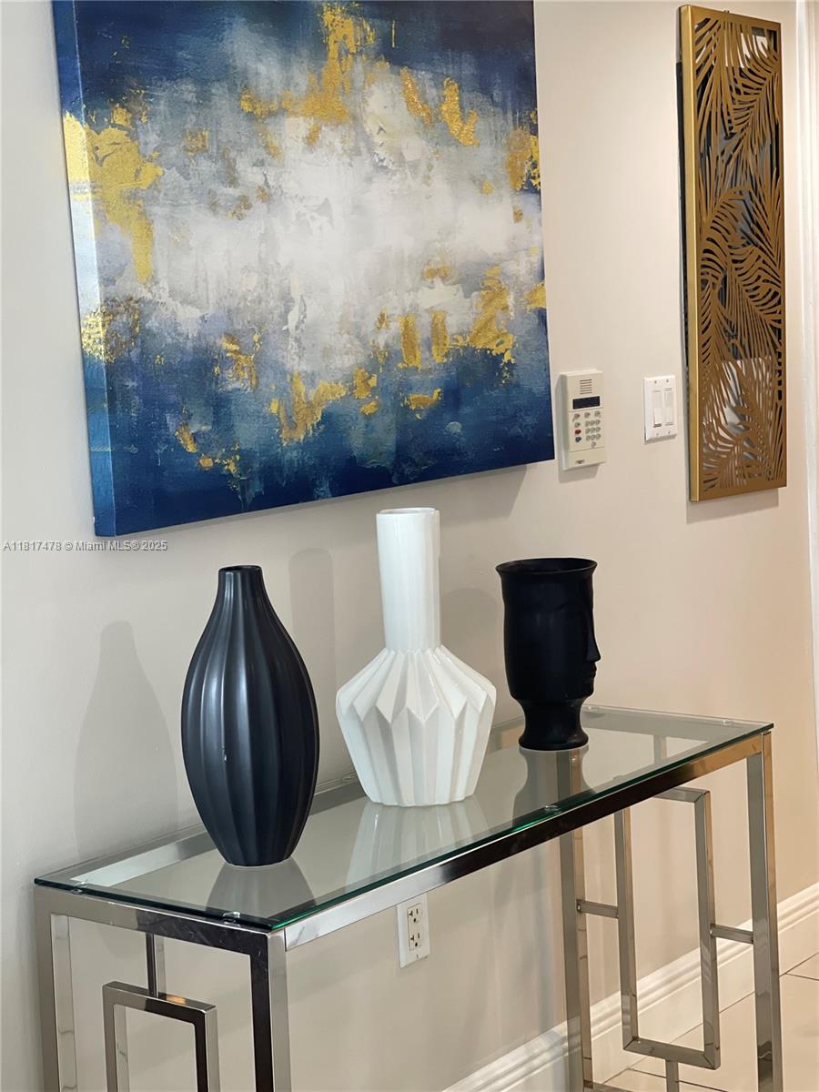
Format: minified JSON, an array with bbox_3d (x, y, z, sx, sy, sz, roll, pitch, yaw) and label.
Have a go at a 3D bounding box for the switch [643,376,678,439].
[{"bbox_3d":[0.469,-0.257,3.775,0.009,0.117,0.115,3,9,38],"label":"switch"}]

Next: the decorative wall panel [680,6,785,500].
[{"bbox_3d":[0.636,-0.566,3.945,0.028,0.918,0.358,3,9,38],"label":"decorative wall panel"}]

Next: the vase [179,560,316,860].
[{"bbox_3d":[-0.202,0.215,2.585,0.176,0.377,0.176,-3,7,0],"label":"vase"}]

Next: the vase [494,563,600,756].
[{"bbox_3d":[0.226,0.171,3.193,0.166,0.280,0.159,1,8,30],"label":"vase"}]

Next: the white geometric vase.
[{"bbox_3d":[0.005,0.155,2.870,0.228,0.408,0.228,-3,7,0],"label":"white geometric vase"}]

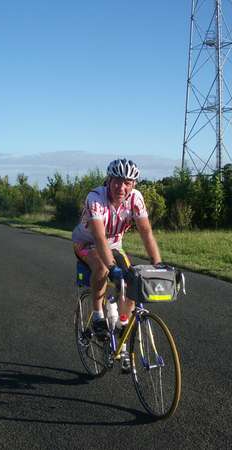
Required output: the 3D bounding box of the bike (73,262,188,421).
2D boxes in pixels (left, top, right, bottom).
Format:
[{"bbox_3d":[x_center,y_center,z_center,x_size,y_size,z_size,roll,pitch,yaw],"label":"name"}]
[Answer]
[{"bbox_3d":[0.032,0.735,4.399,0.470,1.000,1.690,-1,3,-26],"label":"bike"}]

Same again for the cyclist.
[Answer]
[{"bbox_3d":[0.030,0.305,4.382,0.520,1.500,0.870,-1,3,-26],"label":"cyclist"}]

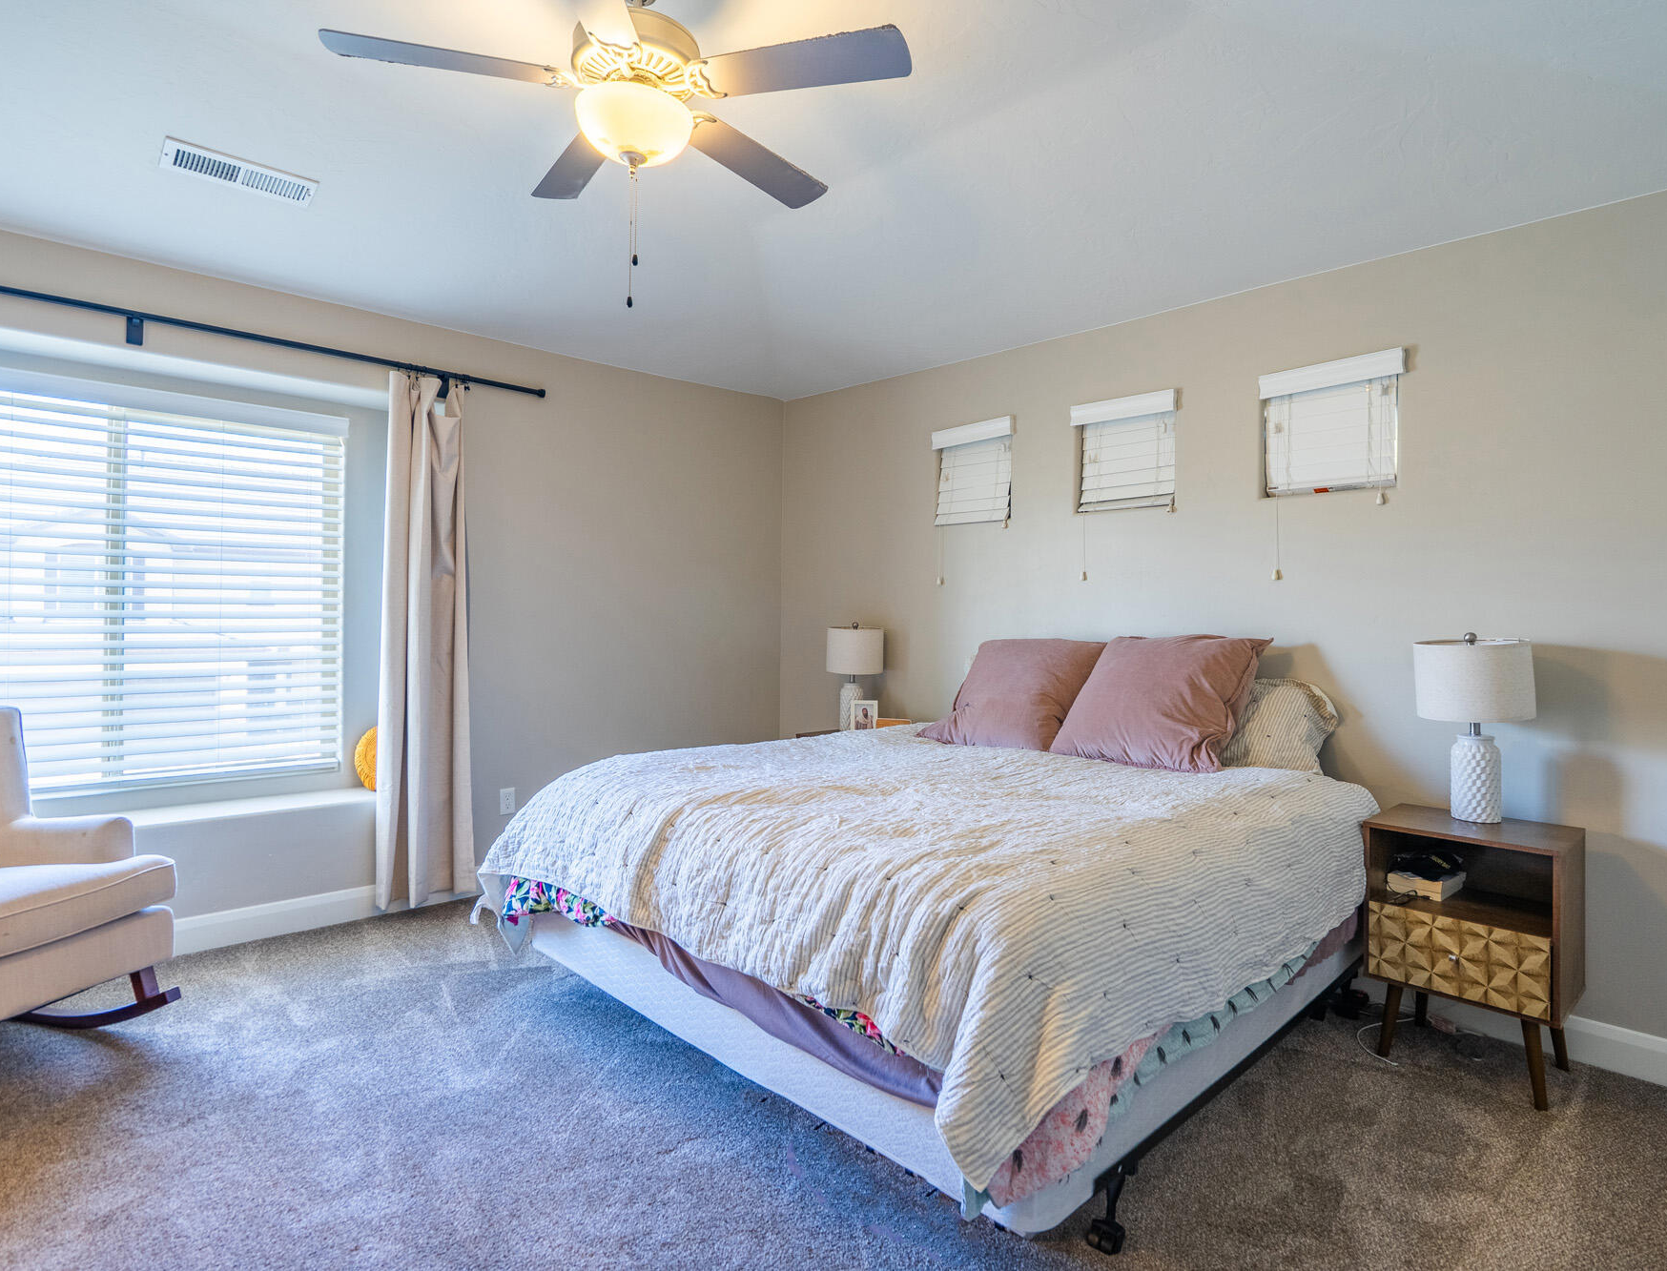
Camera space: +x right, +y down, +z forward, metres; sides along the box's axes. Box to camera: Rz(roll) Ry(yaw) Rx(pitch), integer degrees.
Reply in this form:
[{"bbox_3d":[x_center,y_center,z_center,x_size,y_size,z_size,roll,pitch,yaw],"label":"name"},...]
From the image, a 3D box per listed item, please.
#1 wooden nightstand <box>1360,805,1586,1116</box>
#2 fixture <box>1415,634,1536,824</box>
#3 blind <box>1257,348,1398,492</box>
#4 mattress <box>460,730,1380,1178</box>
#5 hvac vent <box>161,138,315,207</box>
[{"bbox_3d":[1.811,0.881,2.420,0.386,0.670,0.441,0,1,-43],"label":"wooden nightstand"},{"bbox_3d":[1.857,0.267,2.446,0.277,0.539,0.277,0,1,-43],"label":"fixture"},{"bbox_3d":[1.678,-0.696,2.871,0.104,0.434,0.434,0,1,-43],"label":"blind"},{"bbox_3d":[0.288,0.651,2.666,1.874,0.508,1.997,0,1,-43],"label":"mattress"},{"bbox_3d":[-1.915,-1.495,2.746,0.406,0.022,0.141,0,-17,-43],"label":"hvac vent"}]

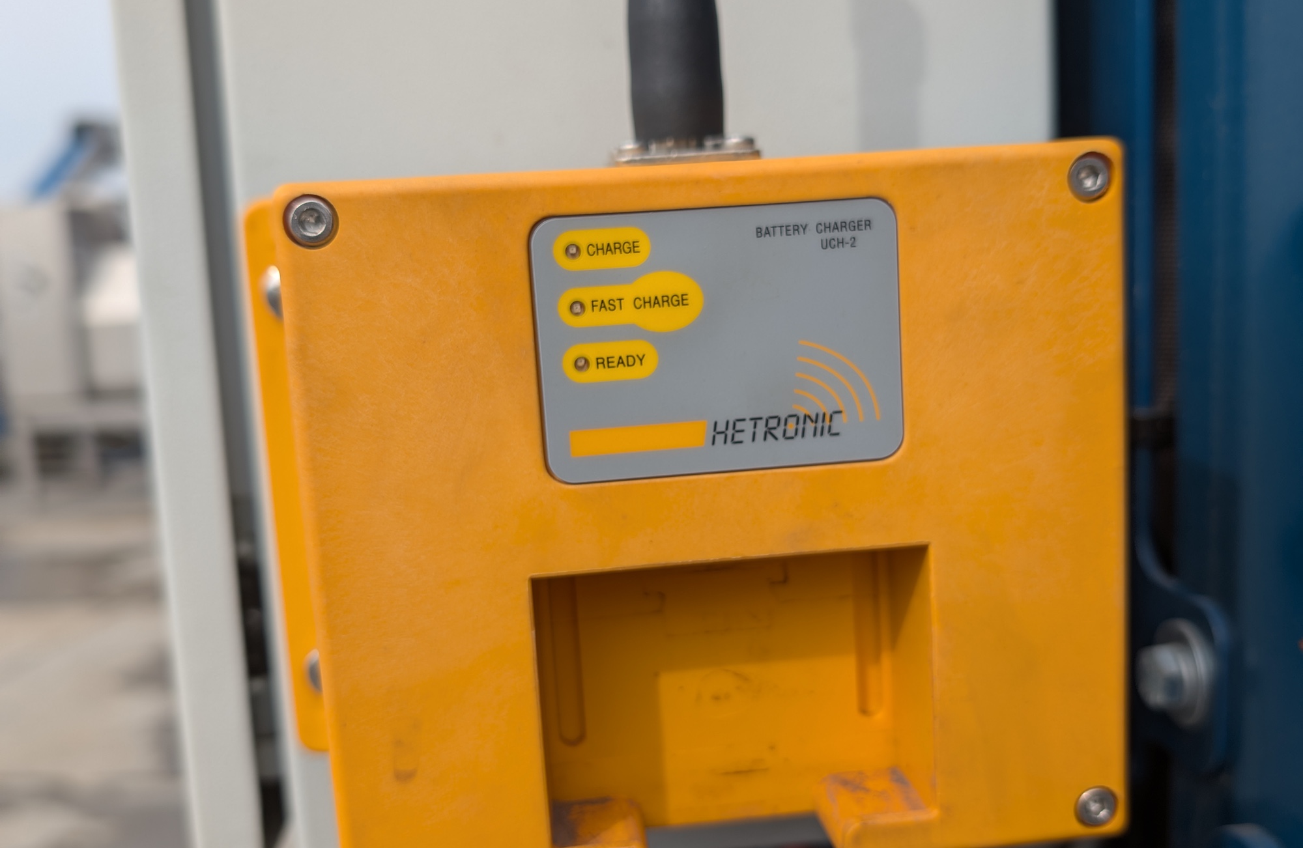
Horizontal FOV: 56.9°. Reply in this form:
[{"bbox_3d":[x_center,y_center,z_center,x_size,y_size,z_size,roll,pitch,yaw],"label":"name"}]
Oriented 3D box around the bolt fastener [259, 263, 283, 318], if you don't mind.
[{"bbox_3d":[-0.088,-0.032,0.288,0.013,0.013,0.005,-4,8,-5],"label":"bolt fastener"}]

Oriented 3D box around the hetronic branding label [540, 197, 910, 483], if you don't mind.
[{"bbox_3d":[0.013,-0.015,0.222,0.067,0.049,0.001,-4,8,-5],"label":"hetronic branding label"}]

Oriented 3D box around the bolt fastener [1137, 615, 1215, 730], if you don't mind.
[{"bbox_3d":[0.148,0.072,0.342,0.012,0.030,0.030,-4,8,-5],"label":"bolt fastener"}]

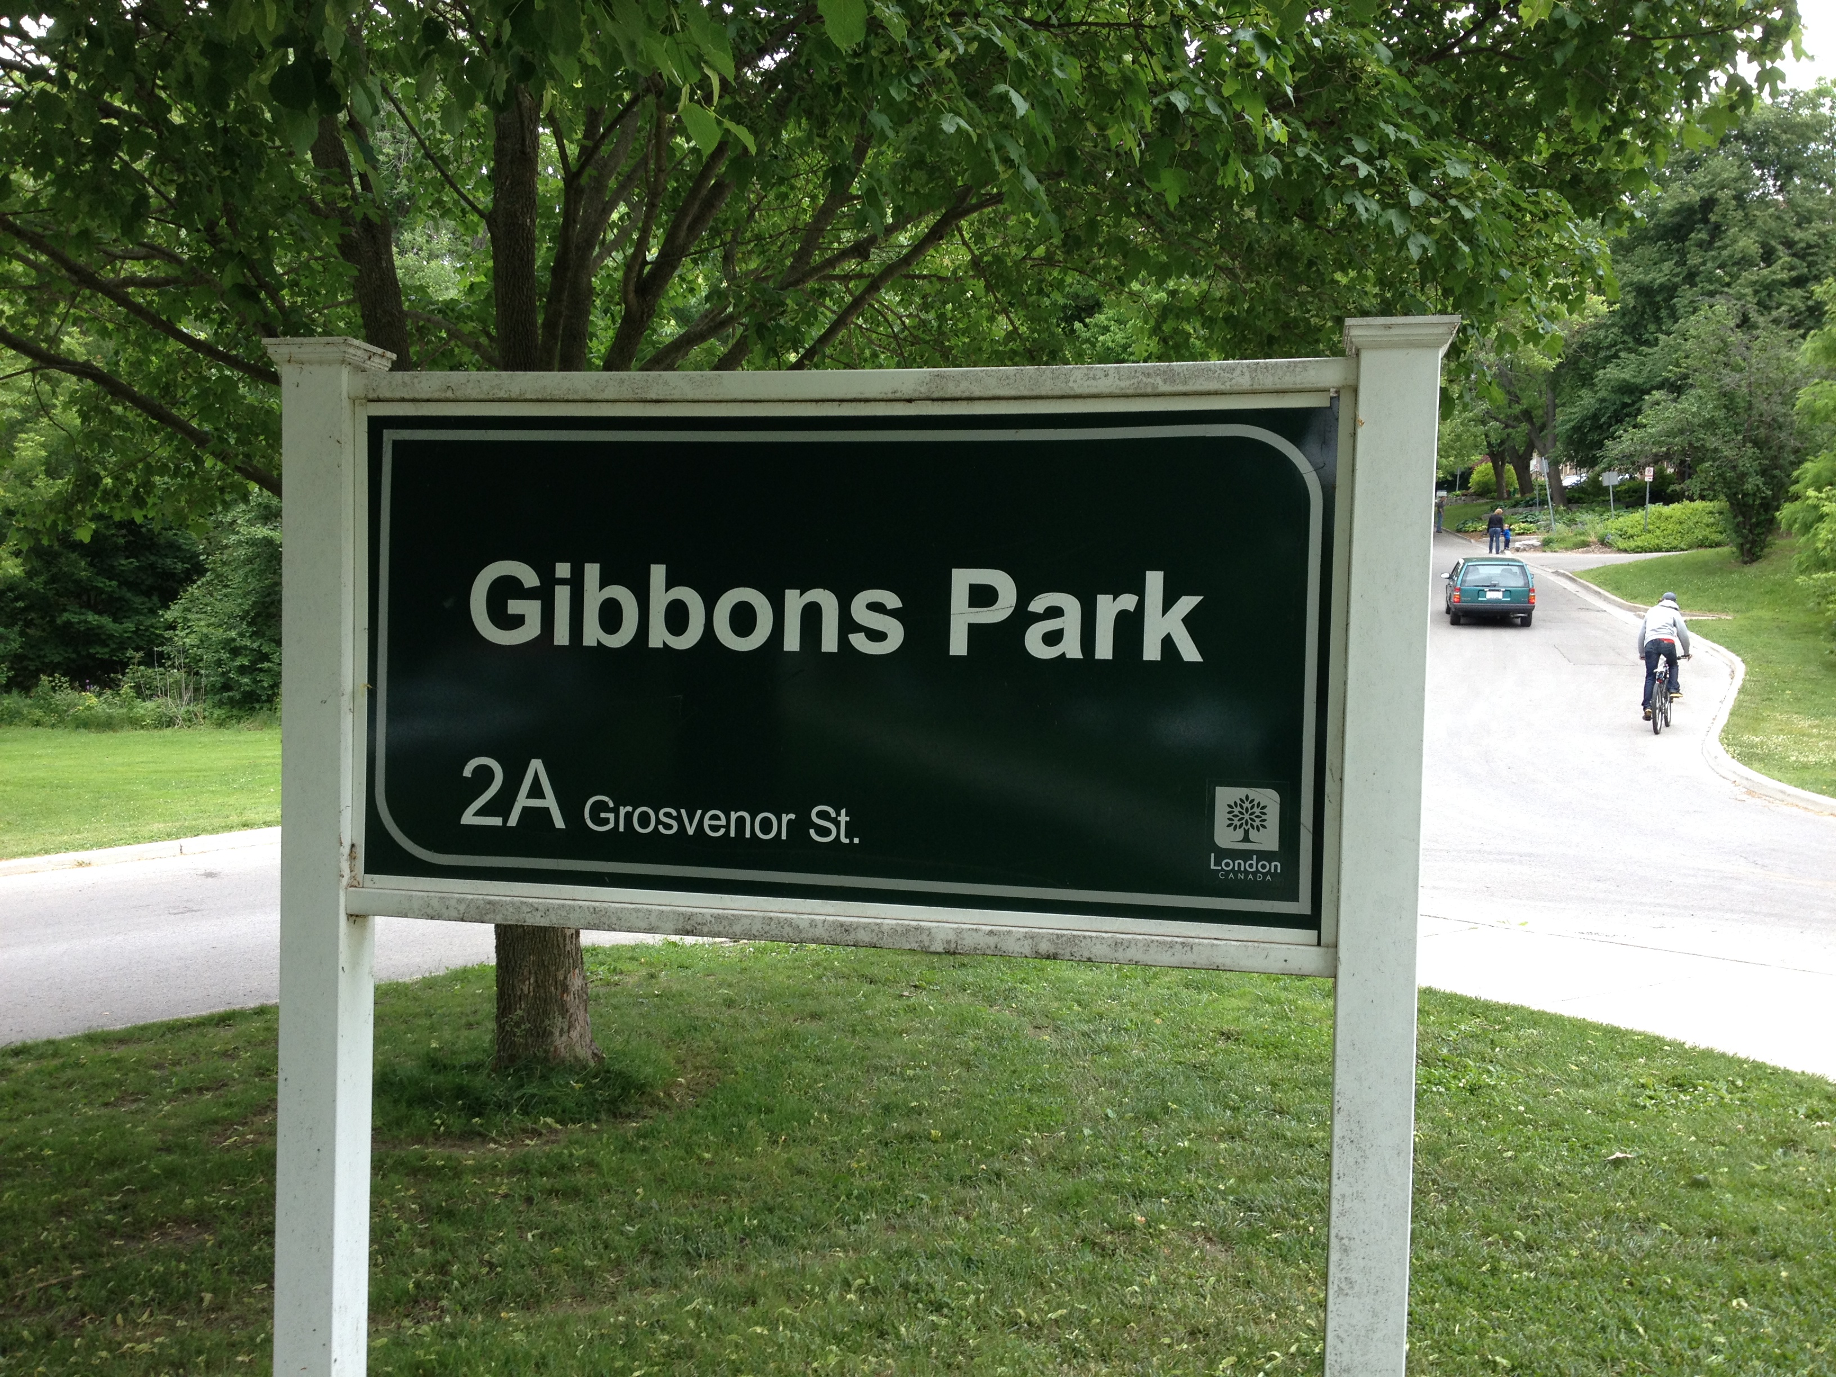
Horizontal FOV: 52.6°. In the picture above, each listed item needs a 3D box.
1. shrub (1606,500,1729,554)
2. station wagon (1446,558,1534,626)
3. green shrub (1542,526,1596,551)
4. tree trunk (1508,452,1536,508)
[{"bbox_3d":[26.796,-5.781,66.500,4.300,1.750,2.700,2,2,17],"label":"shrub"},{"bbox_3d":[12.680,-2.220,41.250,1.780,1.460,4.800,2,7,14],"label":"station wagon"},{"bbox_3d":[22.907,-5.288,65.300,1.800,0.850,1.300,2,2,17],"label":"green shrub"},{"bbox_3d":[28.626,-9.893,88.000,1.150,2.750,0.900,2,2,18],"label":"tree trunk"}]

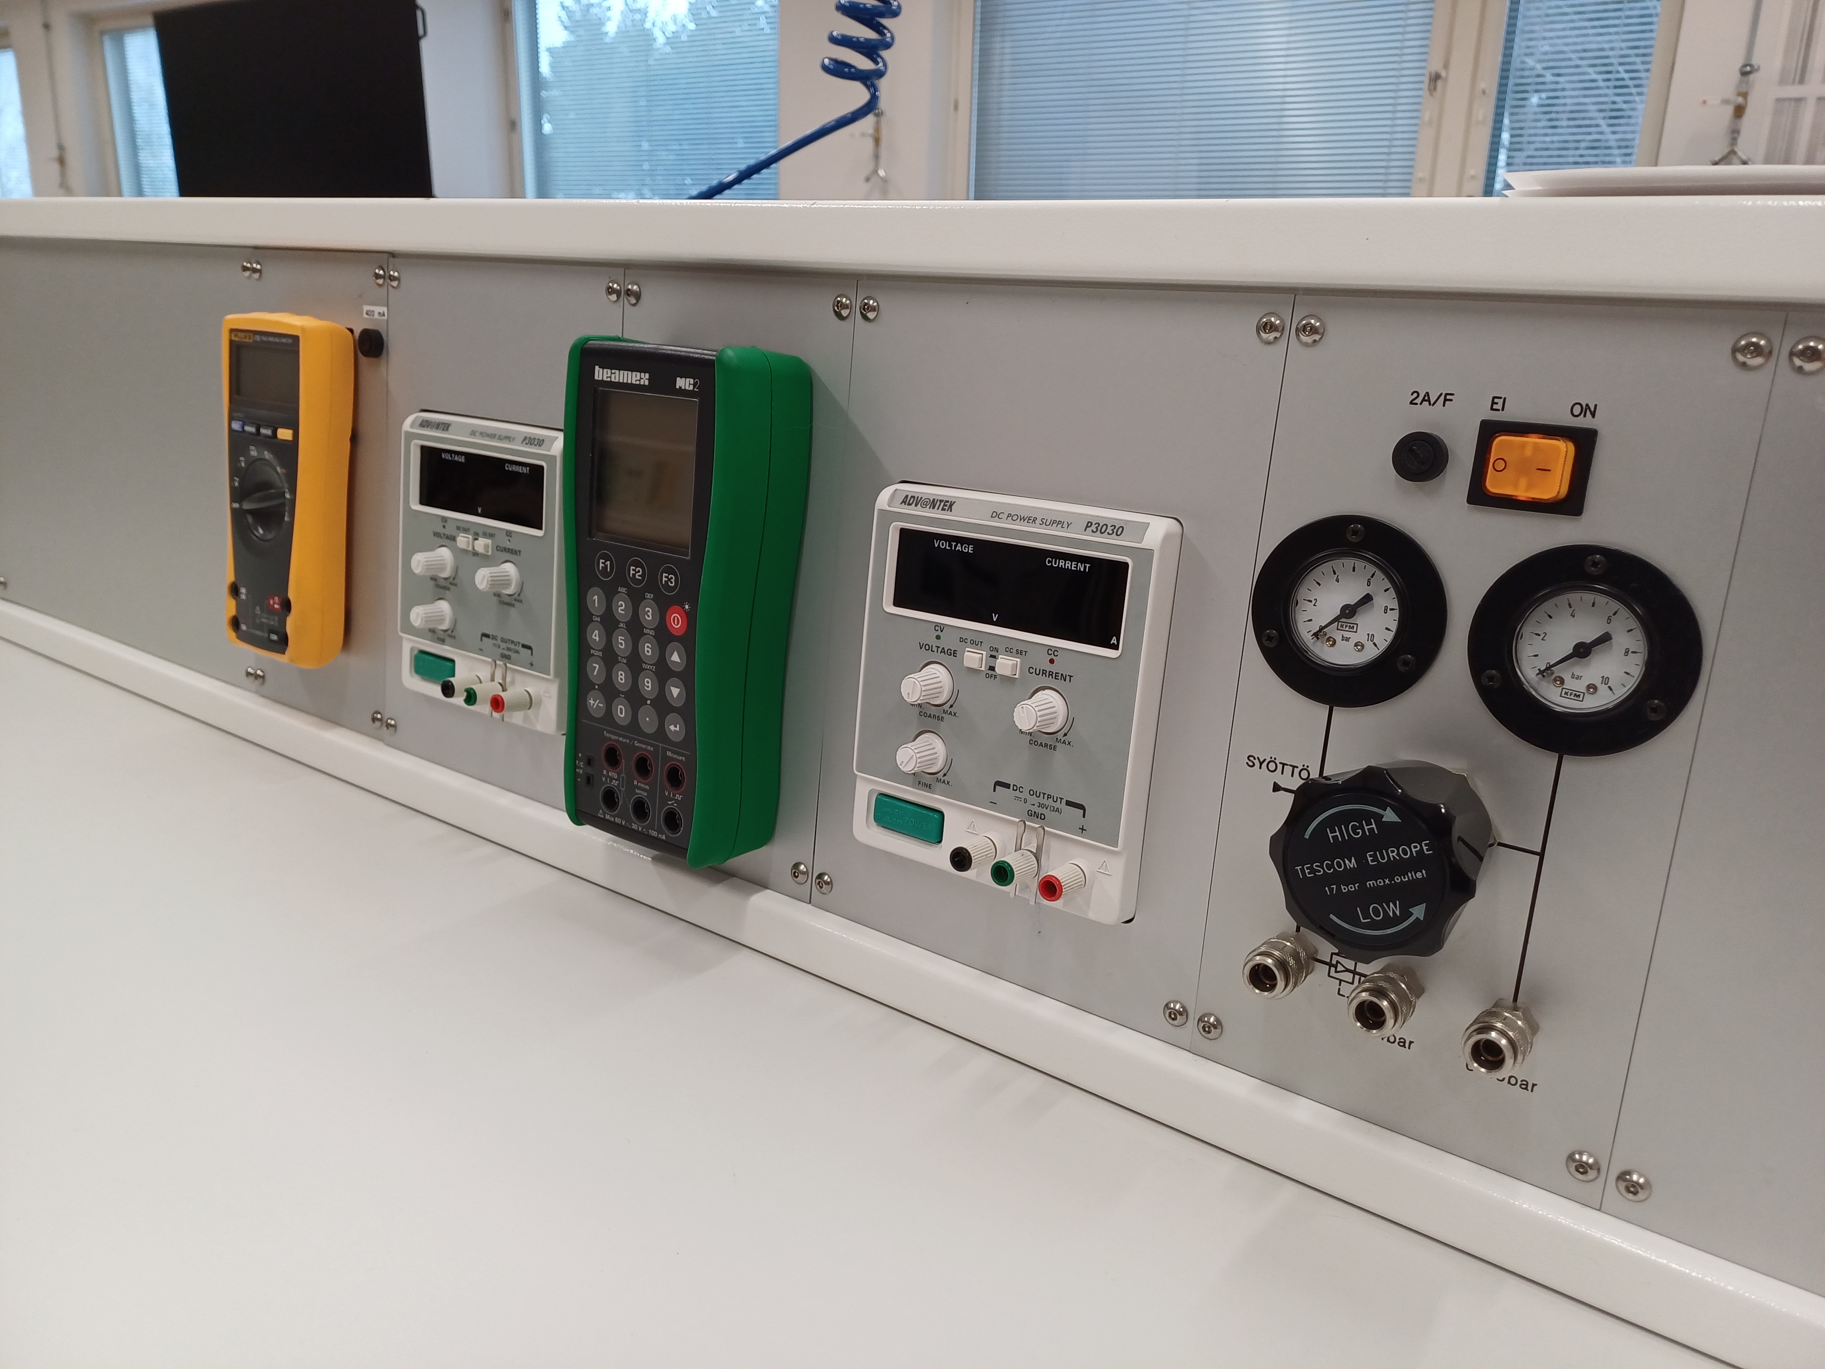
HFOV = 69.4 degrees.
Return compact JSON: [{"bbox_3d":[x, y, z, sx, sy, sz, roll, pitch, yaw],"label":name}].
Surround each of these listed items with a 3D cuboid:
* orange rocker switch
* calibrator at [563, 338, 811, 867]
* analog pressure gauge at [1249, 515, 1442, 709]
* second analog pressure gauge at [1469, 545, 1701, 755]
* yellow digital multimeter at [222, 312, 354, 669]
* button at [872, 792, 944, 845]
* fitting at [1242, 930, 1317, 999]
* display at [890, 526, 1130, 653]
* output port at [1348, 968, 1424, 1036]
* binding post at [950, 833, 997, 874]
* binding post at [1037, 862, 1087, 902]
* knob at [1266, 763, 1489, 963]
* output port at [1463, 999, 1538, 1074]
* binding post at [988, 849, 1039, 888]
[{"bbox_3d":[0.181,-0.064,0.388,0.022,0.018,0.008,14,16,34],"label":"orange rocker switch"},{"bbox_3d":[-0.102,-0.036,0.574,0.101,0.215,0.049,14,16,34],"label":"calibrator"},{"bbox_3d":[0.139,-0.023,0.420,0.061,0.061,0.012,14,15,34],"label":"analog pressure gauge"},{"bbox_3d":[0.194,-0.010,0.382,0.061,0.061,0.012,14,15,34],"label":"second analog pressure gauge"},{"bbox_3d":[-0.344,-0.108,0.739,0.087,0.185,0.041,14,16,34],"label":"yellow digital multimeter"},{"bbox_3d":[0.000,0.053,0.524,0.033,0.013,0.005,14,15,34],"label":"button"},{"bbox_3d":[0.121,0.093,0.435,0.017,0.017,0.028,14,15,34],"label":"fitting"},{"bbox_3d":[0.035,-0.037,0.495,0.100,0.031,0.005,14,16,34],"label":"display"},{"bbox_3d":[0.149,0.099,0.415,0.017,0.017,0.028,14,15,34],"label":"output port"},{"bbox_3d":[0.024,0.066,0.507,0.011,0.011,0.017,14,16,34],"label":"binding post"},{"bbox_3d":[0.054,0.071,0.473,0.011,0.011,0.017,14,15,34],"label":"binding post"},{"bbox_3d":[0.148,0.054,0.417,0.062,0.062,0.030,14,16,34],"label":"knob"},{"bbox_3d":[0.177,0.106,0.396,0.017,0.017,0.028,14,15,34],"label":"output port"},{"bbox_3d":[0.039,0.069,0.497,0.011,0.011,0.017,14,16,34],"label":"binding post"}]

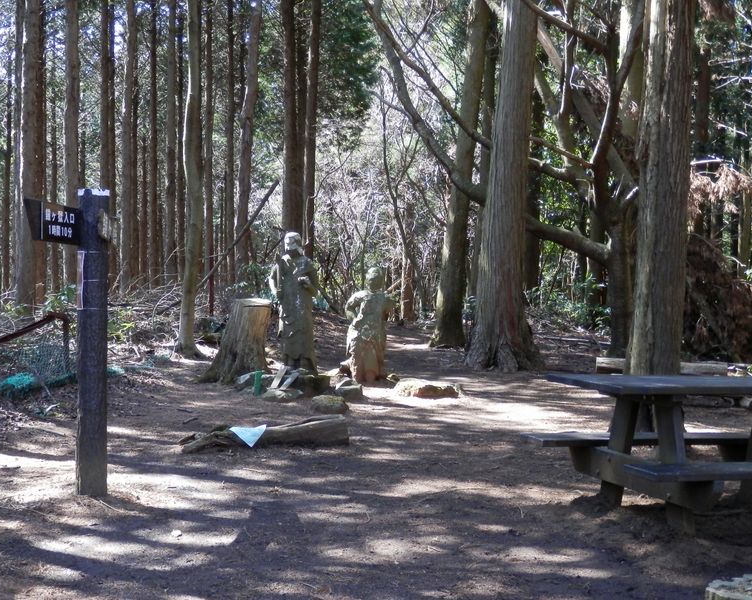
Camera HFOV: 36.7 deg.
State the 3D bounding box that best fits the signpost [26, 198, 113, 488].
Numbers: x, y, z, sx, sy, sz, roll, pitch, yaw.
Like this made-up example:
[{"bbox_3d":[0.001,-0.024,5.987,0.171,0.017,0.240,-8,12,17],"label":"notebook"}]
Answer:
[{"bbox_3d":[-1.550,0.225,5.700,0.180,1.610,0.740,1,0,16],"label":"signpost"}]

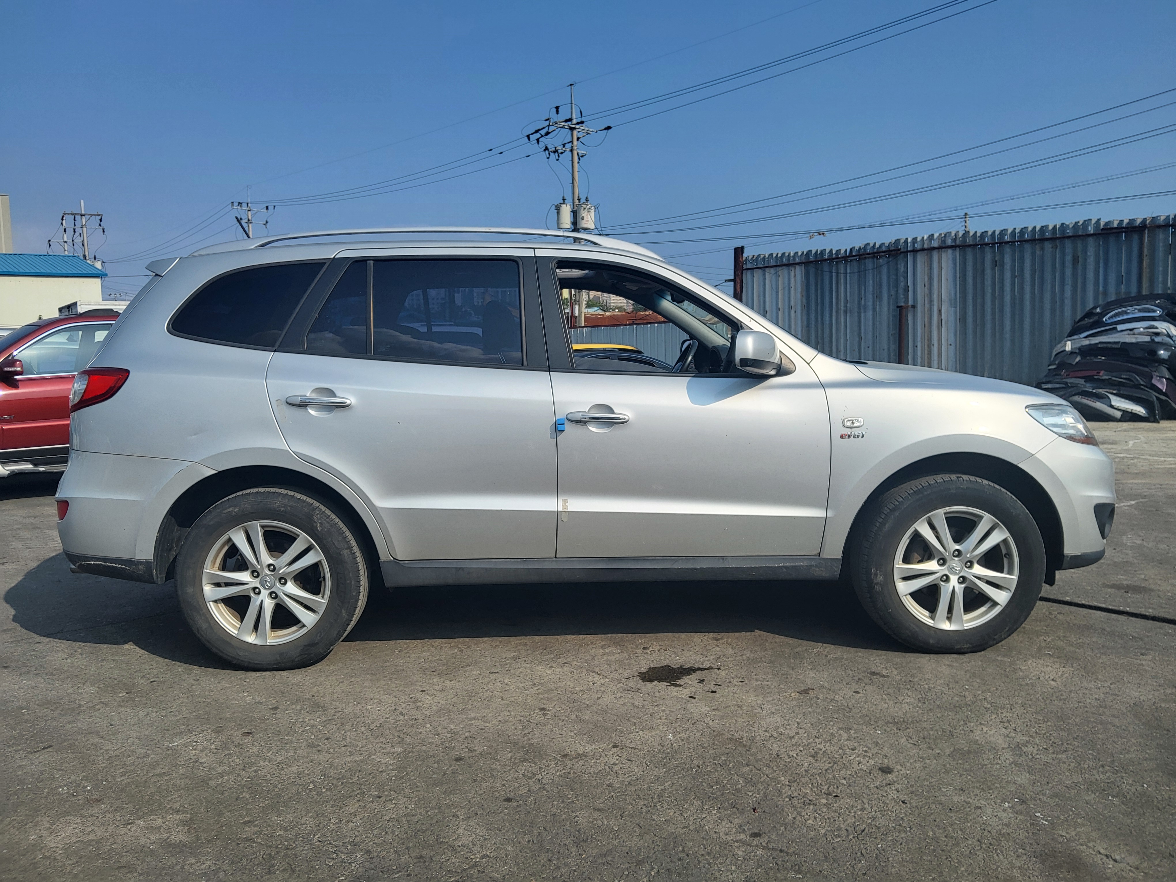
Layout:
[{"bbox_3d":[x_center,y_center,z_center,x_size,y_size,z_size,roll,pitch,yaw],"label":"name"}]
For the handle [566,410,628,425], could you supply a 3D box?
[{"bbox_3d":[0.038,-0.089,3.384,0.244,0.054,0.050,-1,5,-1],"label":"handle"}]

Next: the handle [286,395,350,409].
[{"bbox_3d":[-1.024,-0.150,3.365,0.253,0.054,0.050,-1,5,-1],"label":"handle"}]

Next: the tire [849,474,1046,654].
[{"bbox_3d":[1.438,0.489,3.574,0.735,0.720,0.240,-1,5,-1],"label":"tire"}]

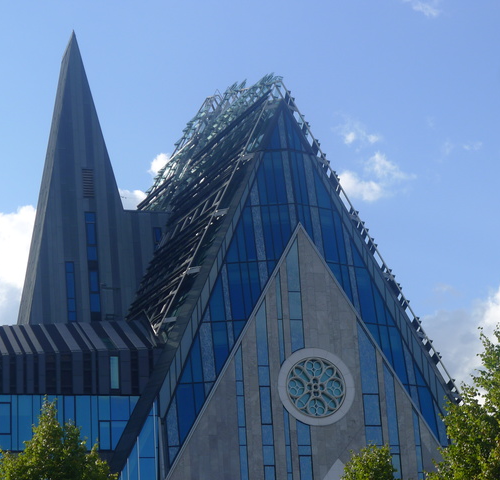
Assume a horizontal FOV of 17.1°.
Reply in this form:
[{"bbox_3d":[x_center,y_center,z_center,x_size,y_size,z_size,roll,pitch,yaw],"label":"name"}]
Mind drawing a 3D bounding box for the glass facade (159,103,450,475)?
[{"bbox_3d":[2.763,2.576,105.284,18.200,26.000,3.000,2,-20,-14],"label":"glass facade"}]

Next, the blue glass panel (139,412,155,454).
[{"bbox_3d":[-6.168,11.673,99.453,0.970,2.550,0.100,2,-20,-14],"label":"blue glass panel"}]

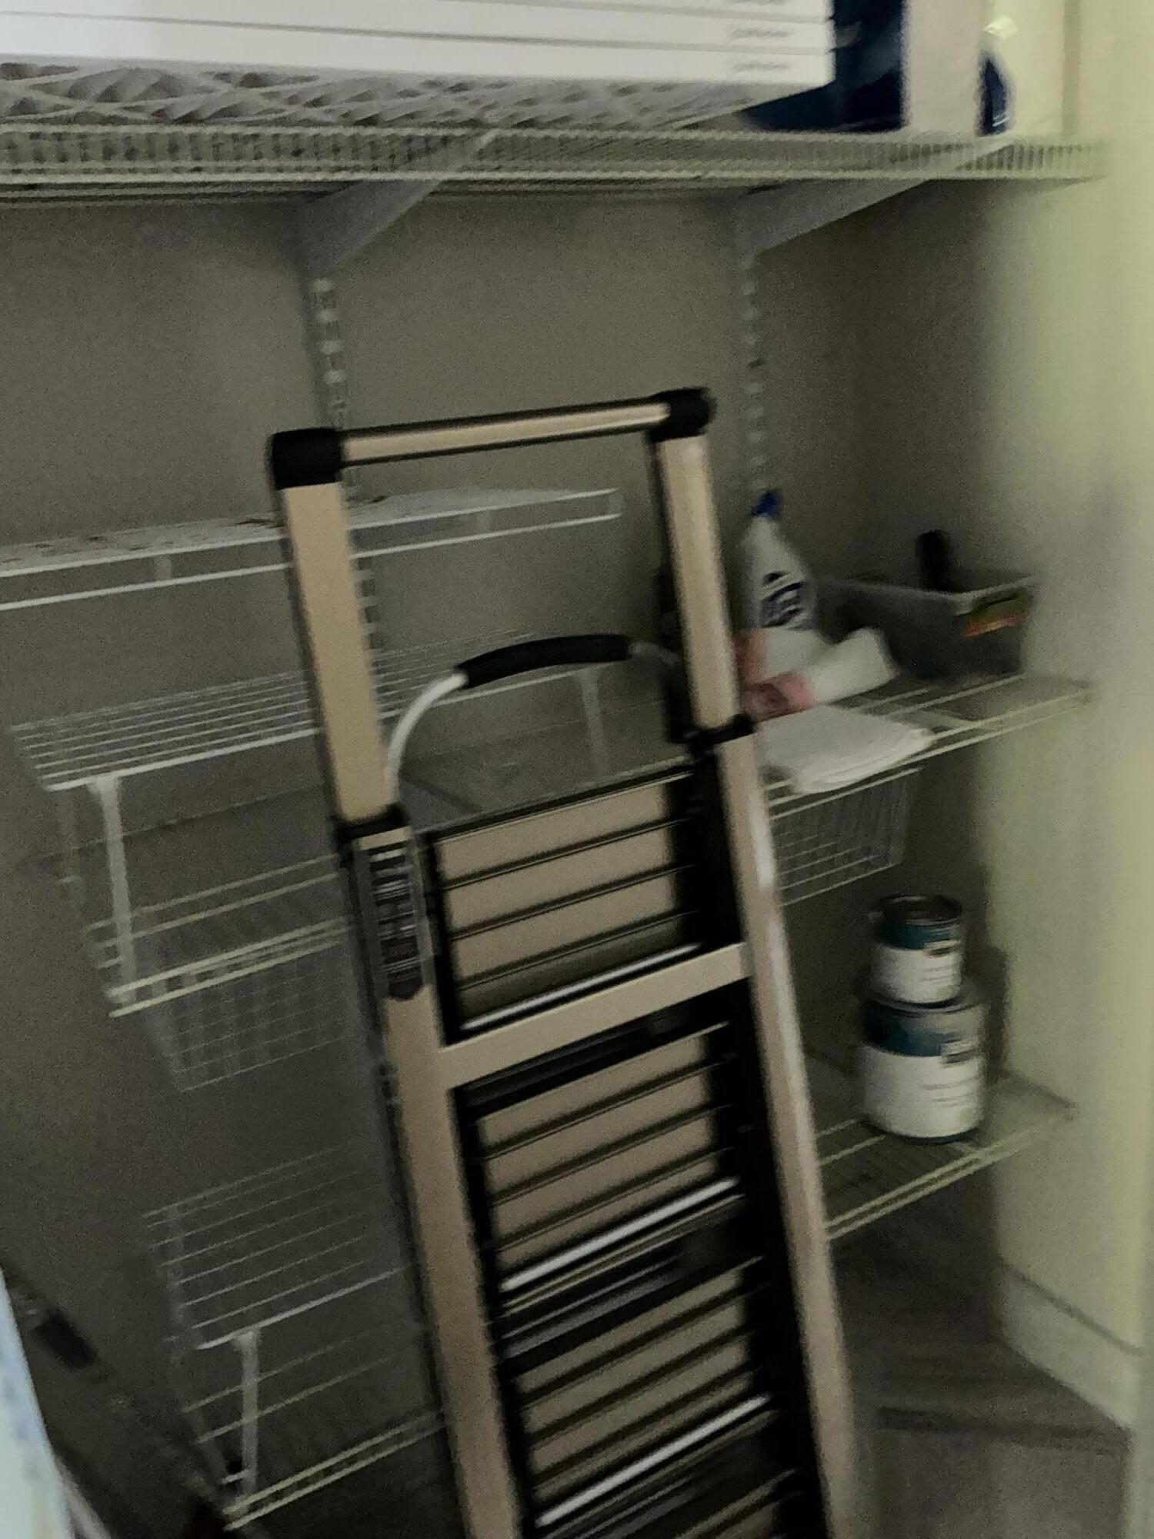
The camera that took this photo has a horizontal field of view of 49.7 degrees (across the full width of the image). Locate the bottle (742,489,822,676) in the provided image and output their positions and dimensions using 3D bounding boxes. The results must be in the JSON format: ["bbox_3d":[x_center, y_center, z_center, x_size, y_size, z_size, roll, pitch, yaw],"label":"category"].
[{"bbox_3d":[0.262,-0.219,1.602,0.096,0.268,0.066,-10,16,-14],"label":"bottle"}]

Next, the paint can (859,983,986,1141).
[{"bbox_3d":[0.477,0.384,1.714,0.168,0.192,0.168,-6,15,2],"label":"paint can"}]

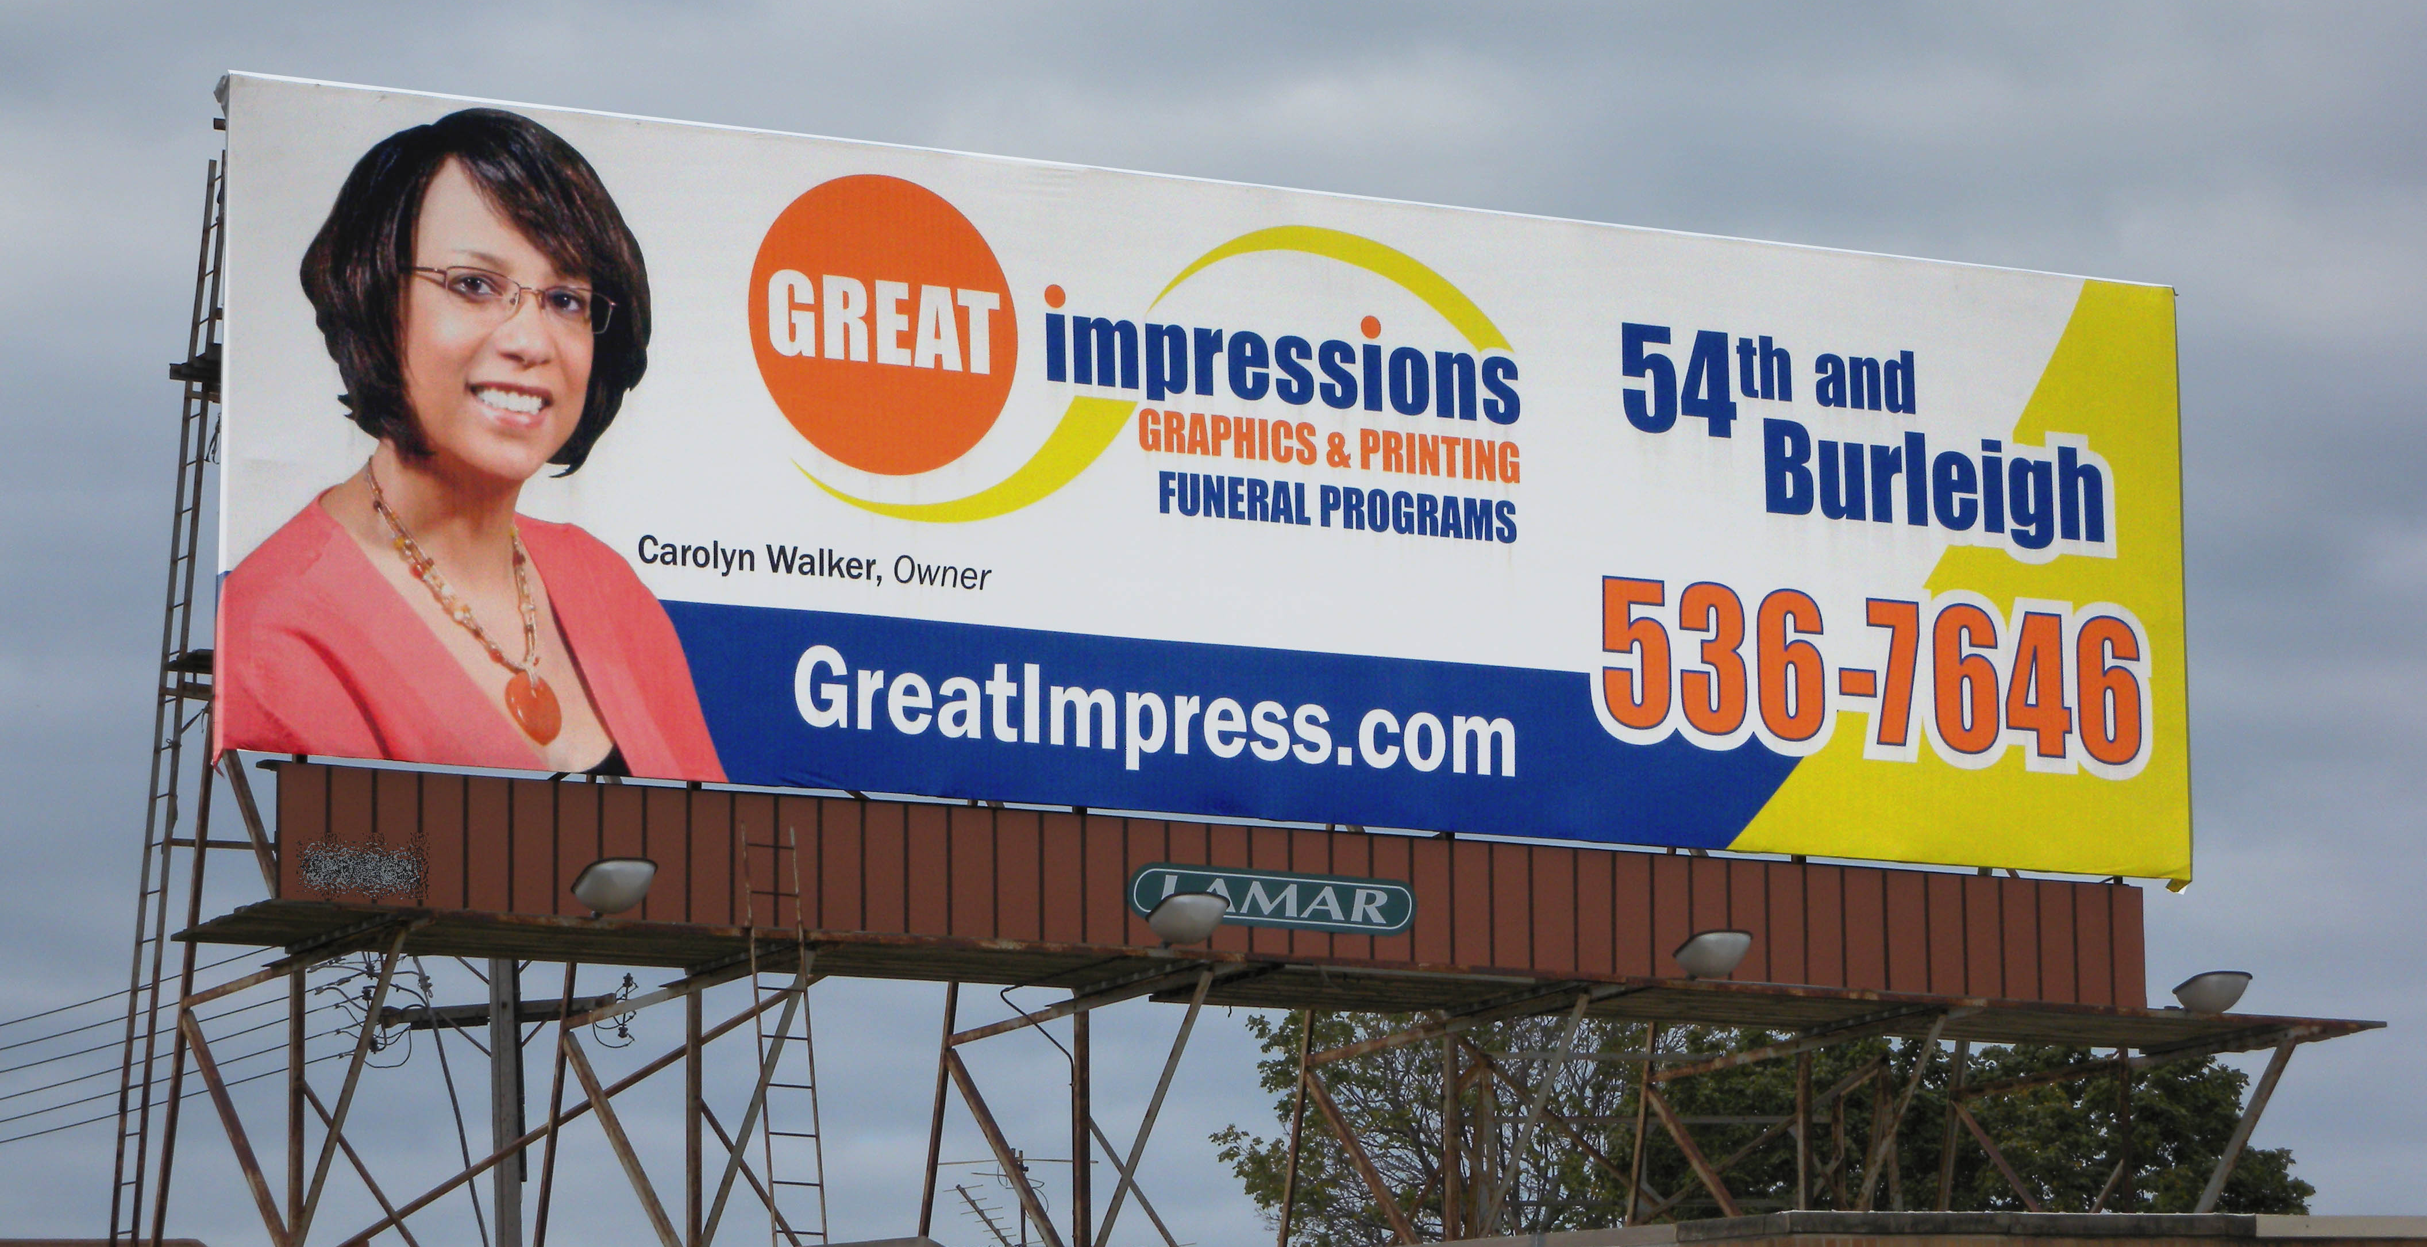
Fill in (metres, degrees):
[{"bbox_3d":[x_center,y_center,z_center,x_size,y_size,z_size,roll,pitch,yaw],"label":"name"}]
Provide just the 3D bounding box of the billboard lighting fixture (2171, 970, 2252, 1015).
[{"bbox_3d":[6.720,2.489,52.858,0.420,0.300,0.430,5,-11,-27],"label":"billboard lighting fixture"}]

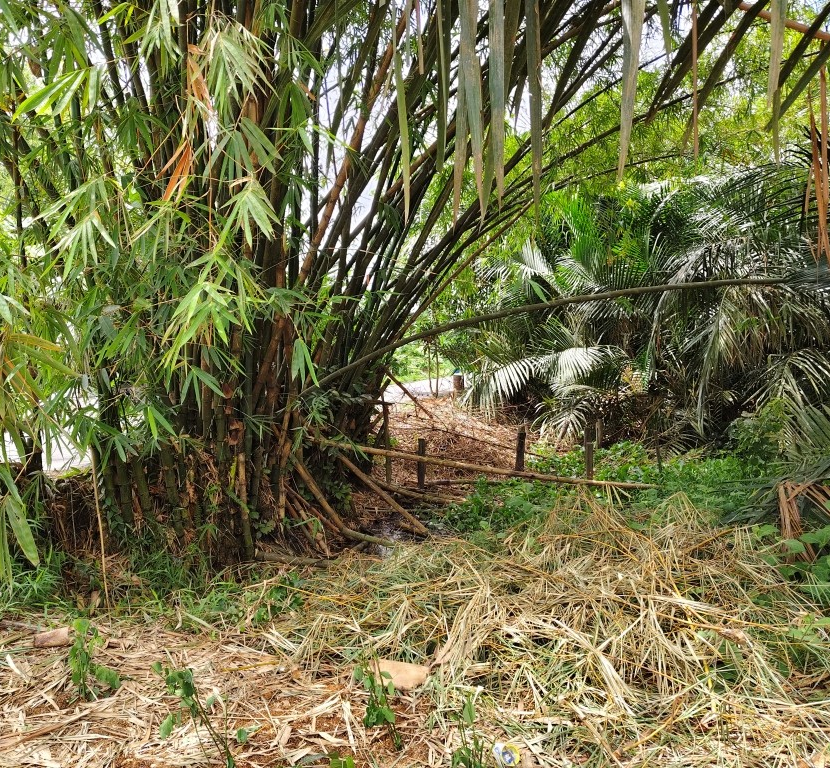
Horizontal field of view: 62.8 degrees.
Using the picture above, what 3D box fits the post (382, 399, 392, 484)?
[{"bbox_3d":[-0.335,0.676,8.000,0.080,1.020,0.080,-2,3,0],"label":"post"}]

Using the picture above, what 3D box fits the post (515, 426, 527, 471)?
[{"bbox_3d":[1.299,0.799,8.300,0.115,0.550,0.115,3,3,0],"label":"post"}]

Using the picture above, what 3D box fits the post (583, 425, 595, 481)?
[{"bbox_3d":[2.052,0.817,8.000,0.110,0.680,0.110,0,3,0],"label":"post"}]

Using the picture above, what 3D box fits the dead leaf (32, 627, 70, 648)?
[{"bbox_3d":[-1.816,1.267,3.400,0.200,0.060,0.110,-1,3,-16],"label":"dead leaf"}]

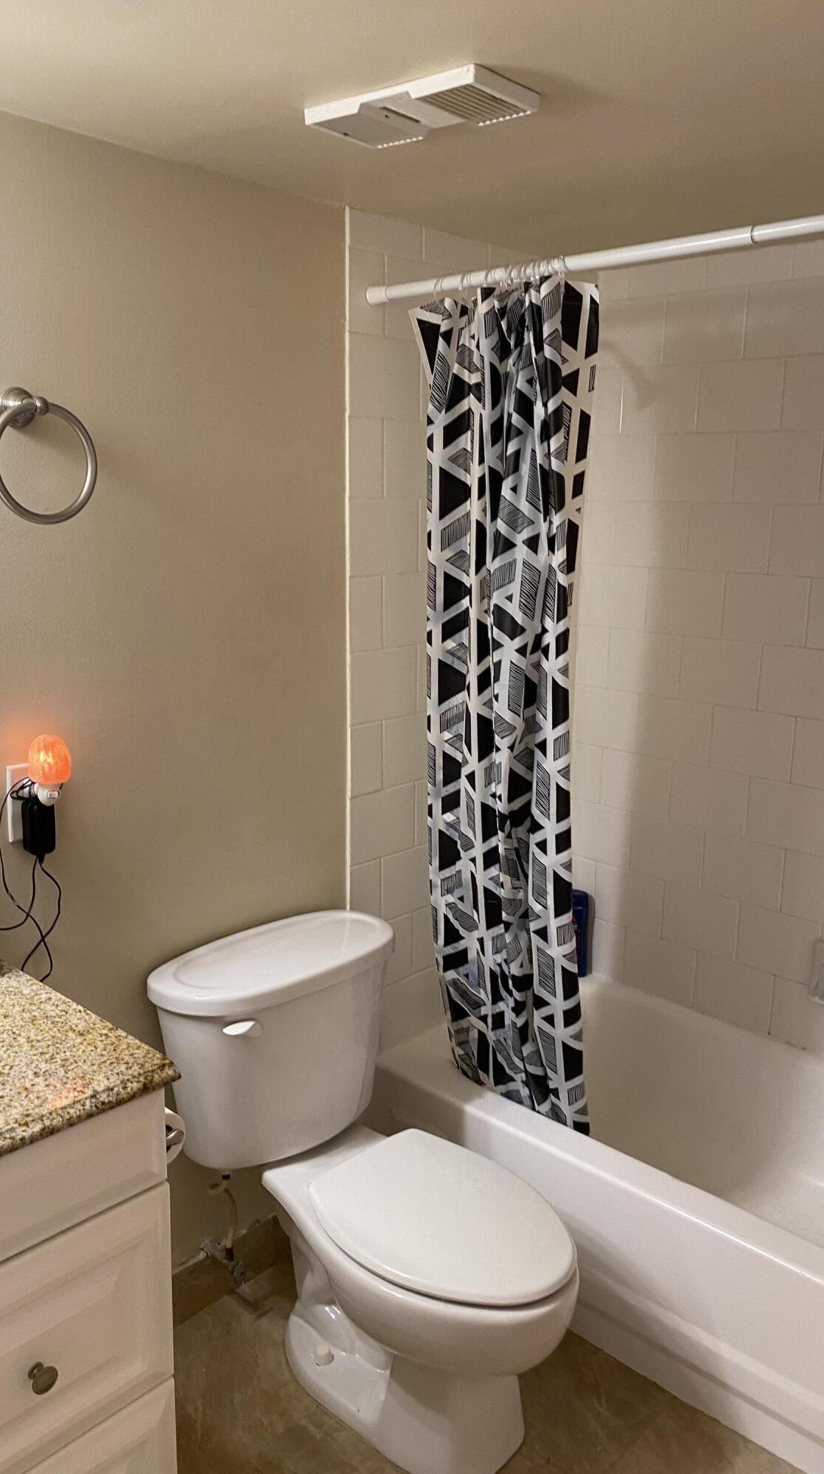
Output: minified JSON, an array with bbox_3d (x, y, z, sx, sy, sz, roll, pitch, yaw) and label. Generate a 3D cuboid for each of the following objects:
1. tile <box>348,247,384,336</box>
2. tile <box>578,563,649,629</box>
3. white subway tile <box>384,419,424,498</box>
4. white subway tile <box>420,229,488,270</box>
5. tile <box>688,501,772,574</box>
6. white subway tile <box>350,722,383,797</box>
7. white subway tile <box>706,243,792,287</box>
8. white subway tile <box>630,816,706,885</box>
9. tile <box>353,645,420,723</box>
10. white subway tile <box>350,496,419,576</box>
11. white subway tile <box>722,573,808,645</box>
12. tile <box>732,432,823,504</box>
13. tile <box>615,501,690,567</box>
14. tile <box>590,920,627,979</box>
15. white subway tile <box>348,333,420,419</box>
[{"bbox_3d":[-0.086,-0.856,2.133,0.010,0.152,0.099,12,17,41],"label":"tile"},{"bbox_3d":[0.505,-0.351,2.760,0.190,0.152,0.010,12,17,42],"label":"tile"},{"bbox_3d":[0.014,-0.575,2.300,0.008,0.152,0.201,13,17,43],"label":"white subway tile"},{"bbox_3d":[0.088,-0.993,2.271,0.009,0.065,0.199,12,17,42],"label":"white subway tile"},{"bbox_3d":[0.720,-0.450,2.503,0.198,0.151,0.010,12,17,41],"label":"tile"},{"bbox_3d":[-0.098,0.046,2.327,0.008,0.152,0.094,13,17,43],"label":"white subway tile"},{"bbox_3d":[0.730,-1.012,2.392,0.200,0.068,0.010,12,17,41],"label":"white subway tile"},{"bbox_3d":[0.635,0.282,2.740,0.198,0.151,0.010,12,17,41],"label":"white subway tile"},{"bbox_3d":[-0.064,-0.110,2.352,0.010,0.152,0.200,12,17,42],"label":"tile"},{"bbox_3d":[-0.057,-0.408,2.253,0.009,0.151,0.195,12,17,42],"label":"white subway tile"},{"bbox_3d":[0.787,-0.284,2.464,0.198,0.151,0.009,12,17,42],"label":"white subway tile"},{"bbox_3d":[0.800,-0.590,2.424,0.200,0.152,0.010,12,17,42],"label":"tile"},{"bbox_3d":[0.568,-0.480,2.615,0.197,0.151,0.010,12,17,41],"label":"tile"},{"bbox_3d":[0.478,0.542,2.912,0.197,0.151,0.010,12,17,41],"label":"tile"},{"bbox_3d":[-0.054,-0.713,2.202,0.010,0.152,0.200,12,17,41],"label":"white subway tile"}]

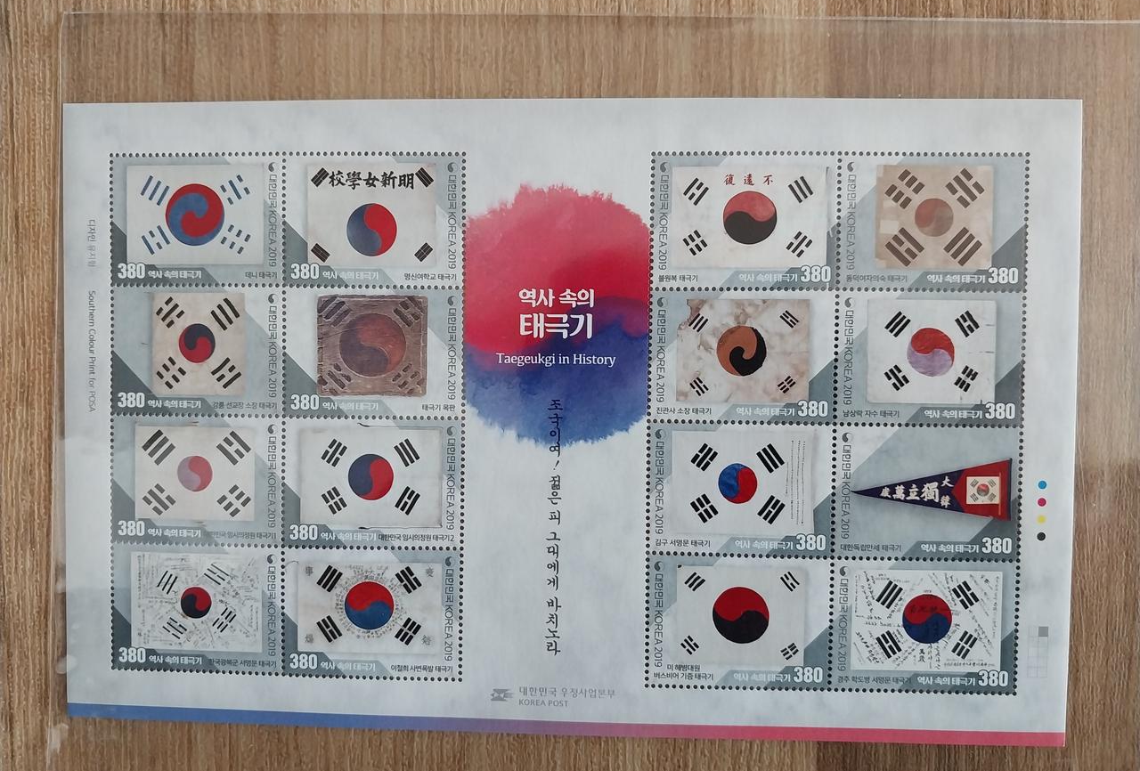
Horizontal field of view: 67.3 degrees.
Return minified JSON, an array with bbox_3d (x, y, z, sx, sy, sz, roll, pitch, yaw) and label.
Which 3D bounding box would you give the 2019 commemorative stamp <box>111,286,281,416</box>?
[{"bbox_3d":[-0.084,-0.008,0.193,0.040,0.001,0.029,1,91,3],"label":"2019 commemorative stamp"}]

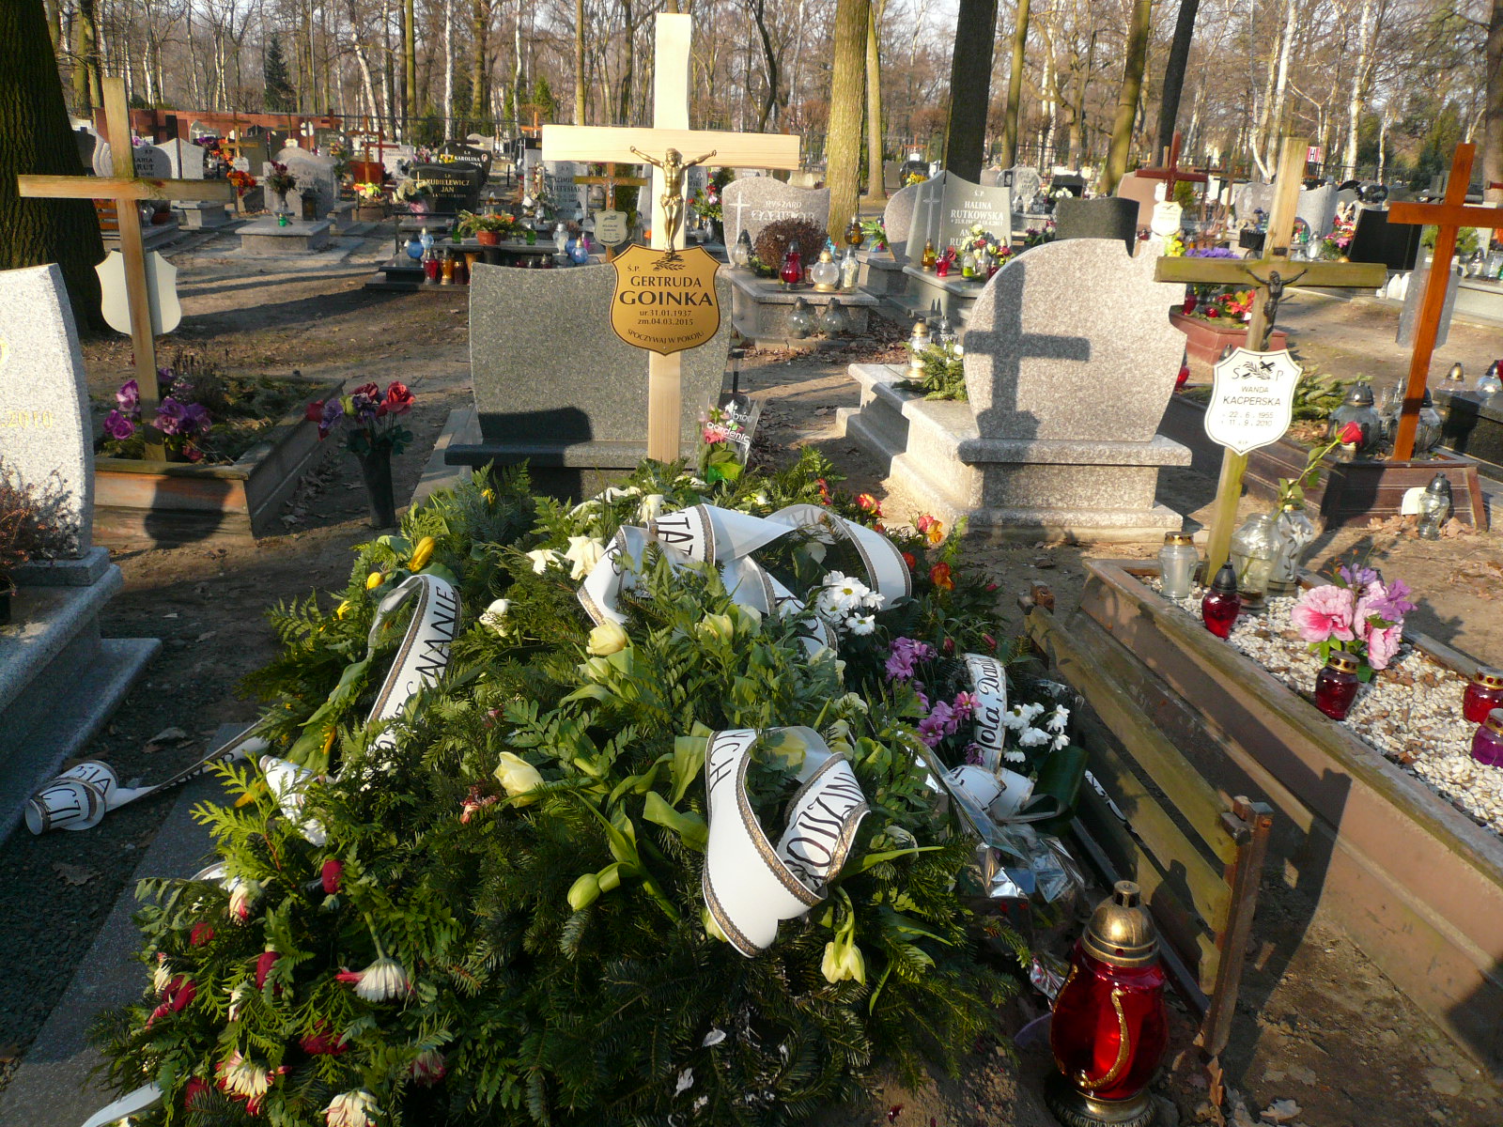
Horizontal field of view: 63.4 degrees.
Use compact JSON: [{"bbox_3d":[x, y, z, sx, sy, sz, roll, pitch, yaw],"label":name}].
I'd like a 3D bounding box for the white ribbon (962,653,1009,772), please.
[{"bbox_3d":[0.491,0.313,2.550,0.080,0.230,0.080,0,18,-9],"label":"white ribbon"}]

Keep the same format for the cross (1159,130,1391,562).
[{"bbox_3d":[1.672,-0.646,4.042,0.790,1.458,0.120,0,19,-8],"label":"cross"}]

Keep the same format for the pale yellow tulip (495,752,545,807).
[{"bbox_3d":[-0.368,0.340,1.920,0.070,0.068,0.062,-2,19,-11],"label":"pale yellow tulip"}]

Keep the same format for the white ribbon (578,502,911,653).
[{"bbox_3d":[-0.015,0.023,2.540,0.640,0.200,0.320,2,19,0],"label":"white ribbon"}]

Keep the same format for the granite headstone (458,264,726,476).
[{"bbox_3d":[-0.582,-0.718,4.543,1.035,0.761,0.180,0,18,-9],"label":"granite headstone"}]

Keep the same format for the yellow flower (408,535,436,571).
[{"bbox_3d":[-0.721,-0.022,2.660,0.055,0.068,0.055,-4,20,-15],"label":"yellow flower"}]

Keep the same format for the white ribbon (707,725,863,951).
[{"bbox_3d":[0.050,0.411,1.820,0.225,0.250,0.200,3,19,2],"label":"white ribbon"}]

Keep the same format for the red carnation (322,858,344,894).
[{"bbox_3d":[-0.679,0.506,1.970,0.038,0.052,0.038,-5,20,-20],"label":"red carnation"}]

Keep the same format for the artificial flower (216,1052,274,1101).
[{"bbox_3d":[-0.762,0.772,1.830,0.078,0.066,0.070,-3,19,-17],"label":"artificial flower"}]

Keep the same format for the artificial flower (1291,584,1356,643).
[{"bbox_3d":[1.446,0.127,3.080,0.150,0.130,0.090,9,20,19],"label":"artificial flower"}]

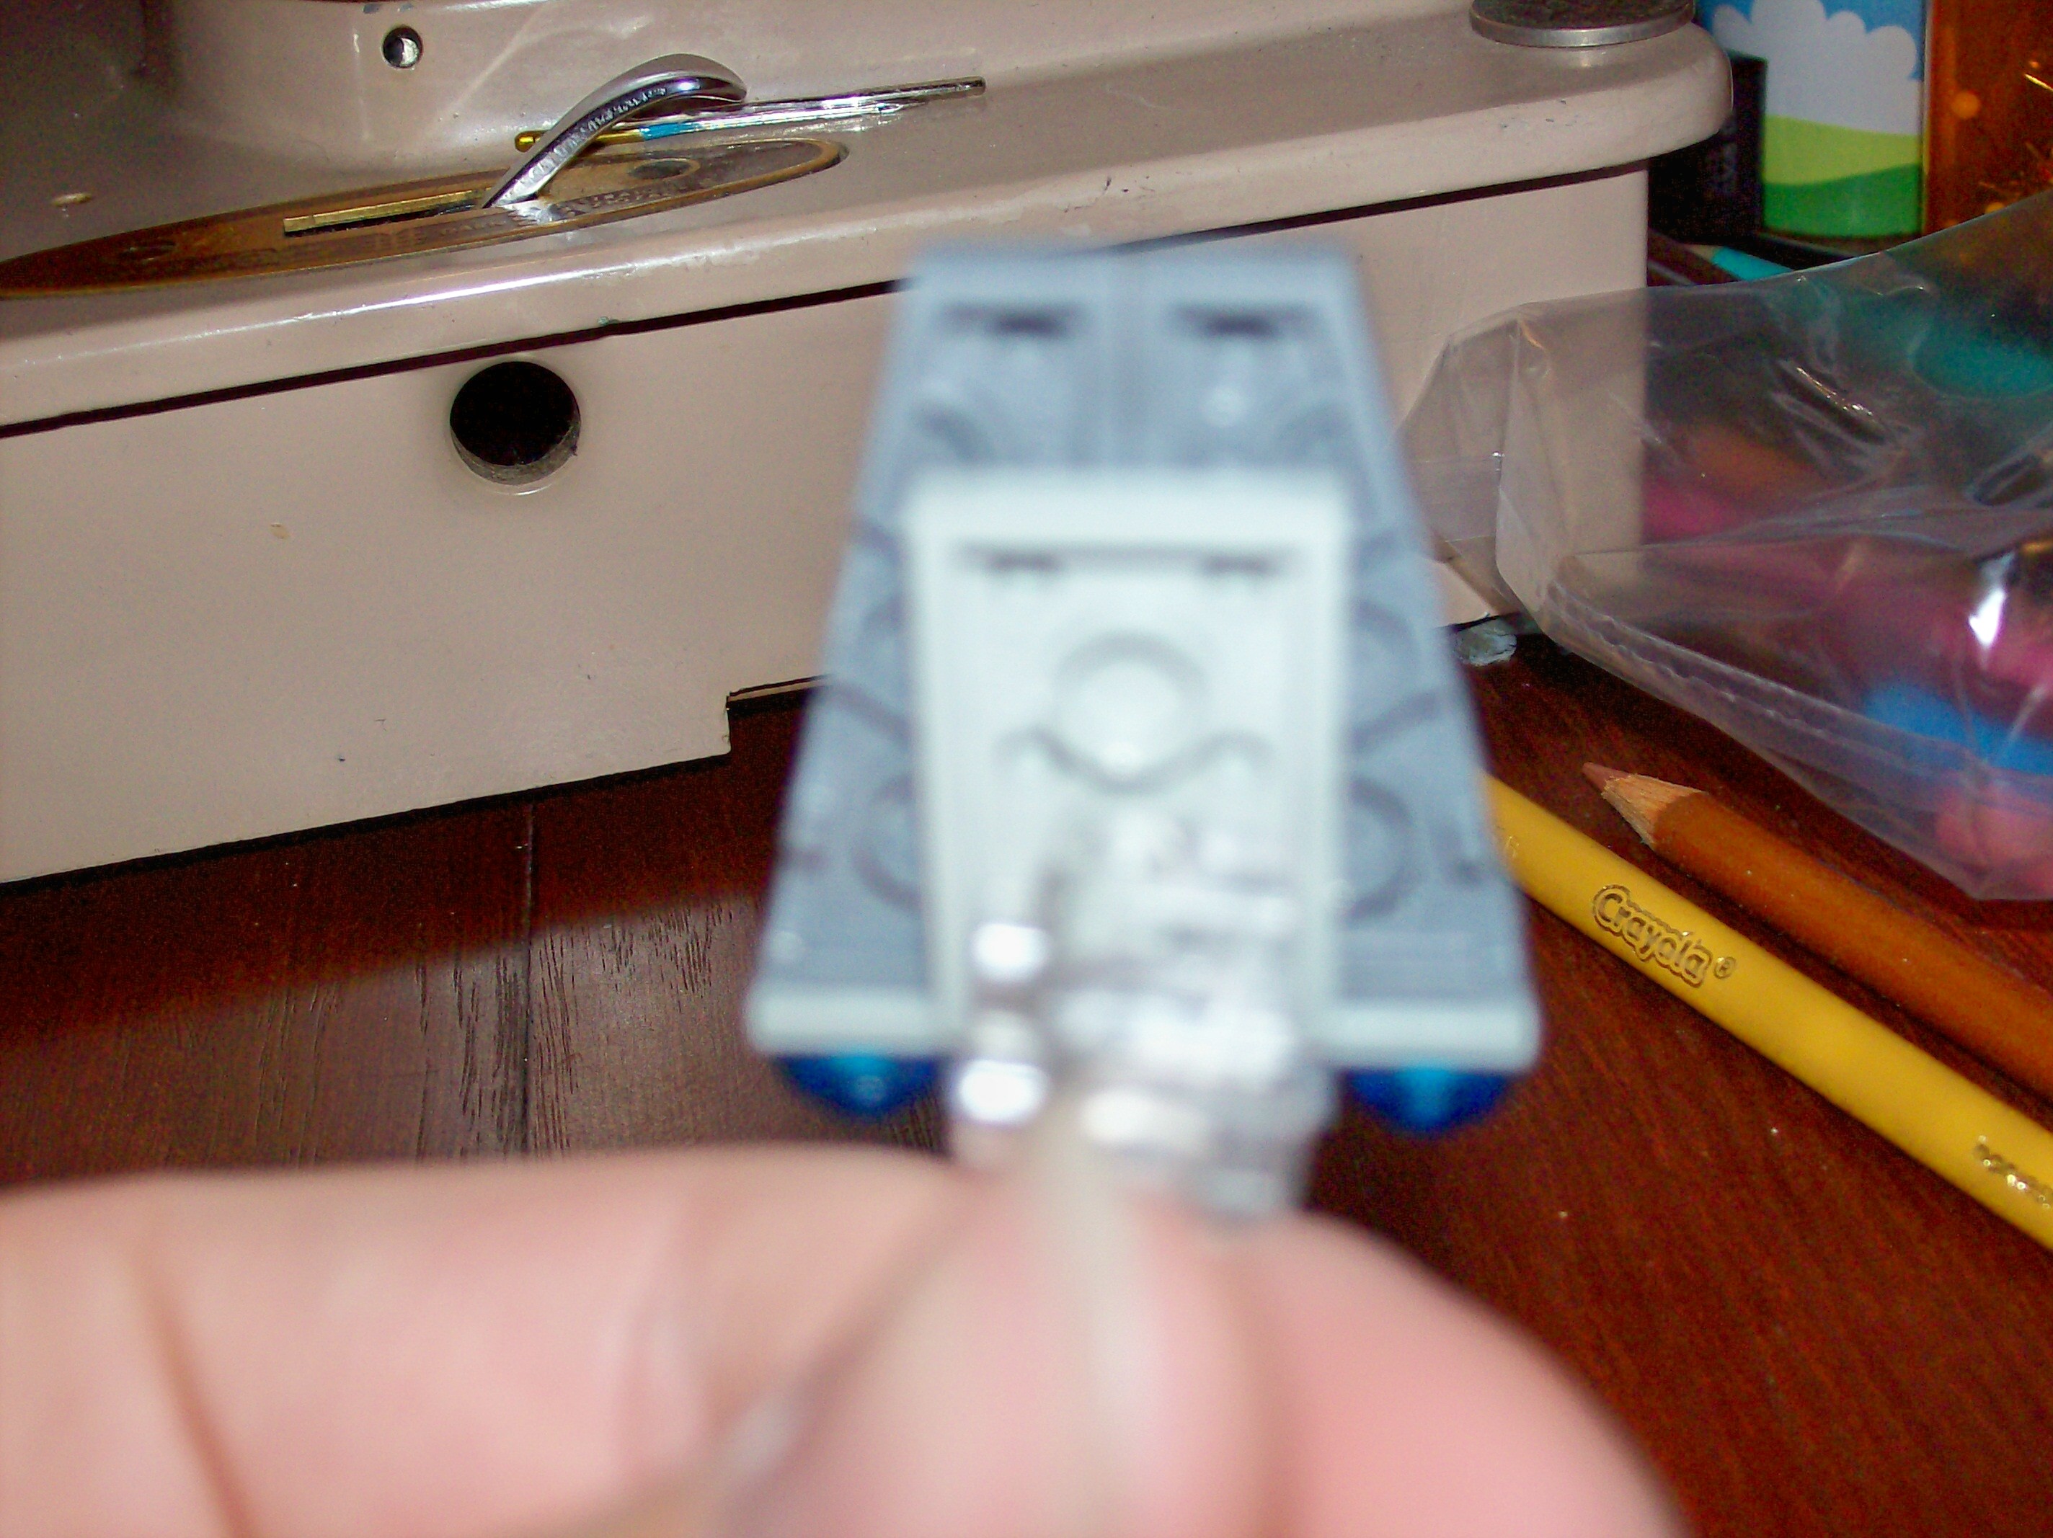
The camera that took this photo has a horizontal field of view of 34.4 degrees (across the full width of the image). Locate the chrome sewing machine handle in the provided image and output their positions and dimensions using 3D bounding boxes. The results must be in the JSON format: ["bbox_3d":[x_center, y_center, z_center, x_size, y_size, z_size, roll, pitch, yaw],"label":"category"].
[{"bbox_3d":[-0.038,-0.059,0.303,0.025,0.011,0.006,-10,29,-9],"label":"chrome sewing machine handle"}]

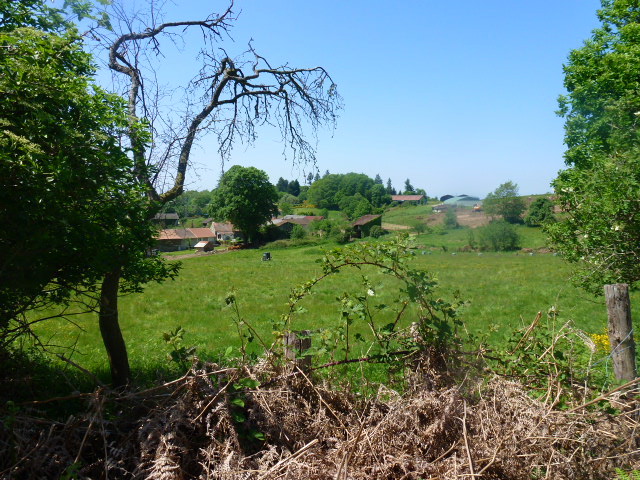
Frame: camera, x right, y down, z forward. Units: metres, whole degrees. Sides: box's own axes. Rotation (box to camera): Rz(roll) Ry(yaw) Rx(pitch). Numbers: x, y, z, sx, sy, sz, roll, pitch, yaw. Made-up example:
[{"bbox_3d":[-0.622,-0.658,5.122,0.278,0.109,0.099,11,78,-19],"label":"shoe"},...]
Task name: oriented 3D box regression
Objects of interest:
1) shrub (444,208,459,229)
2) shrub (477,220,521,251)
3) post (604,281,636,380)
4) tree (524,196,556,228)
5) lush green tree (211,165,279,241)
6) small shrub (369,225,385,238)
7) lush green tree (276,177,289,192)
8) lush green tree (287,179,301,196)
[{"bbox_3d":[32.601,-5.330,110.000,3.471,4.958,3.193,0,2,0],"label":"shrub"},{"bbox_3d":[23.333,-0.588,58.000,5.752,3.922,5.292,0,2,0],"label":"shrub"},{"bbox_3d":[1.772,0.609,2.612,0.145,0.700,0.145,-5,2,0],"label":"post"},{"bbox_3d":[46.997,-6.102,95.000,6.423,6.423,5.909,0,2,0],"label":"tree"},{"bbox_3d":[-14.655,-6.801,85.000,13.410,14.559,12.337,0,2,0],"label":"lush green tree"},{"bbox_3d":[10.824,-1.628,85.000,3.065,2.682,2.820,0,2,0],"label":"small shrub"},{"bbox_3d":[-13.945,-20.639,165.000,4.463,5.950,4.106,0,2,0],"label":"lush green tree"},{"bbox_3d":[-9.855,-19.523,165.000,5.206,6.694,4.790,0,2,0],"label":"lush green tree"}]

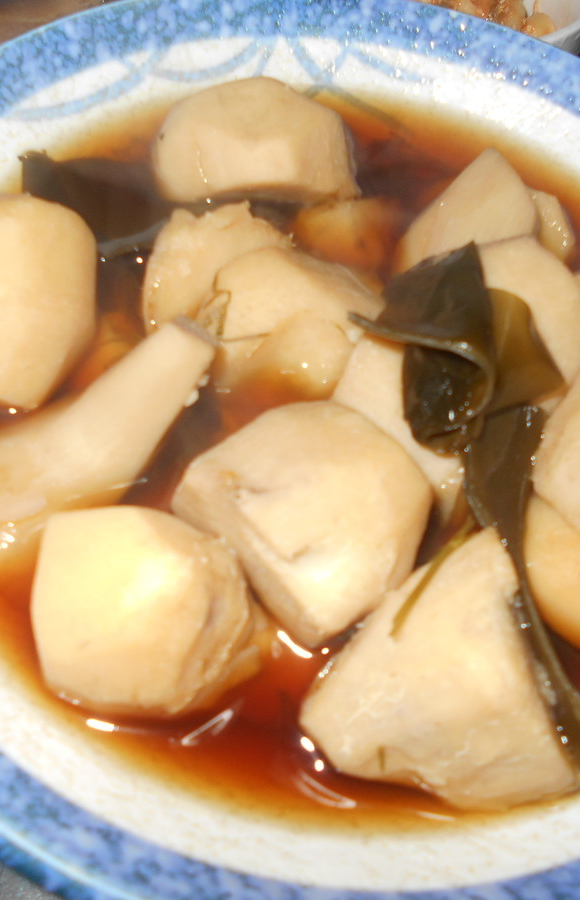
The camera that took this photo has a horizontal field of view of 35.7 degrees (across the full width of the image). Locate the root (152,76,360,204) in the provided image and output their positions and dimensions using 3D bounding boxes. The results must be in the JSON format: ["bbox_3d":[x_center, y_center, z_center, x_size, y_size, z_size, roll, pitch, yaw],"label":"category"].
[{"bbox_3d":[-0.009,-0.074,0.230,0.052,0.035,0.034,3,59,-6],"label":"root"}]

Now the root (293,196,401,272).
[{"bbox_3d":[0.015,-0.064,0.257,0.035,0.030,0.036,3,59,-5],"label":"root"}]

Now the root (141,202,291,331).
[{"bbox_3d":[-0.015,-0.037,0.212,0.041,0.035,0.039,3,59,-6],"label":"root"}]

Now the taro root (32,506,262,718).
[{"bbox_3d":[-0.026,0.031,0.165,0.040,0.044,0.035,3,59,-6],"label":"taro root"}]

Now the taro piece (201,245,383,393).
[{"bbox_3d":[0.001,-0.032,0.223,0.039,0.032,0.043,29,60,10],"label":"taro piece"}]

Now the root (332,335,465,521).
[{"bbox_3d":[0.027,-0.005,0.211,0.035,0.033,0.048,-24,66,-20],"label":"root"}]

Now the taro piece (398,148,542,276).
[{"bbox_3d":[0.050,-0.062,0.245,0.039,0.034,0.039,-29,67,-22],"label":"taro piece"}]

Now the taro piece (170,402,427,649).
[{"bbox_3d":[0.002,0.015,0.175,0.042,0.044,0.041,36,62,13],"label":"taro piece"}]

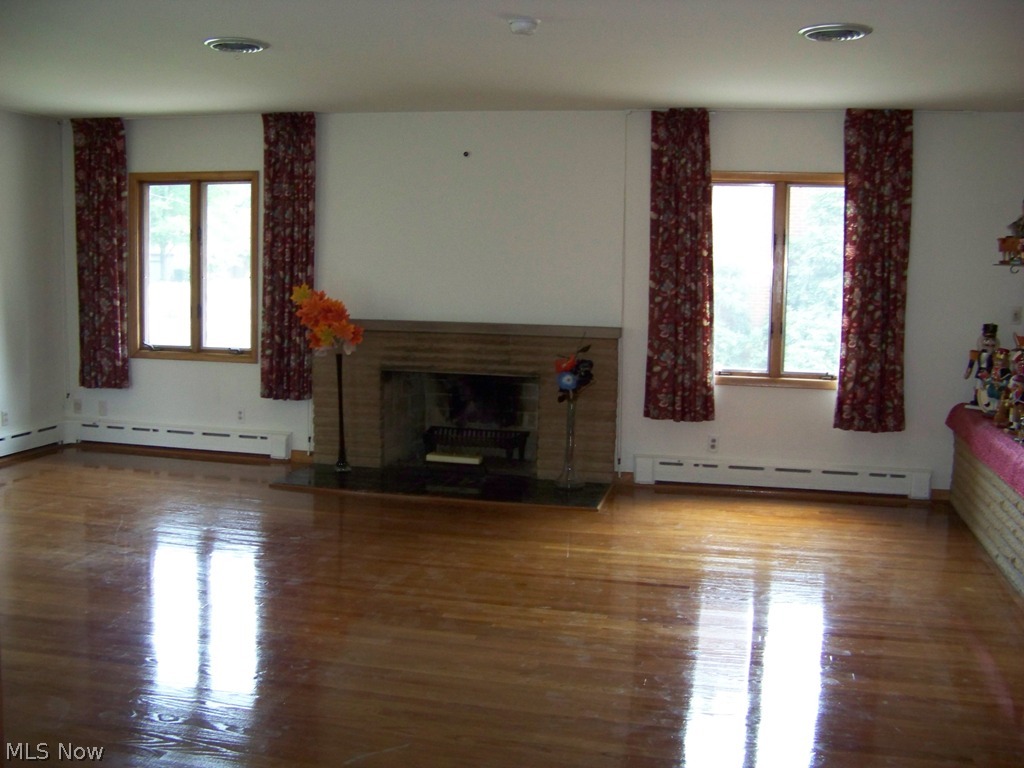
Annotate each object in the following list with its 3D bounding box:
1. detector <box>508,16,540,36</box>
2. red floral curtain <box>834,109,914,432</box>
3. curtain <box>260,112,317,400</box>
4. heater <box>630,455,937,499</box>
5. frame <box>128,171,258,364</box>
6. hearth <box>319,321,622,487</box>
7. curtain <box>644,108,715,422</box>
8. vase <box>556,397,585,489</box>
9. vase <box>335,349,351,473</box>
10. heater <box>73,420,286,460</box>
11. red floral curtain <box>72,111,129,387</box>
[{"bbox_3d":[0.047,-1.482,4.391,0.138,0.045,0.138,2,6,11],"label":"detector"},{"bbox_3d":[2.270,-0.696,6.635,0.462,1.988,0.110,2,6,11],"label":"red floral curtain"},{"bbox_3d":[-1.557,-0.873,7.399,0.403,1.981,0.110,2,6,11],"label":"curtain"},{"bbox_3d":[1.730,0.595,6.911,1.851,0.200,0.080,2,6,11],"label":"heater"},{"bbox_3d":[-2.269,-0.839,7.640,1.008,1.346,0.100,2,6,11],"label":"frame"},{"bbox_3d":[-0.314,0.080,7.378,2.135,1.016,0.400,2,6,11],"label":"hearth"},{"bbox_3d":[1.101,-0.757,6.868,0.484,1.994,0.110,2,6,11],"label":"curtain"},{"bbox_3d":[0.383,0.364,6.772,0.170,0.572,0.170,2,6,11],"label":"vase"},{"bbox_3d":[-1.127,0.189,7.093,0.120,0.786,0.120,2,6,11],"label":"vase"},{"bbox_3d":[-2.435,0.415,7.744,1.715,0.200,0.080,2,6,11],"label":"heater"},{"bbox_3d":[-2.961,-0.931,7.680,0.415,1.926,0.110,2,6,11],"label":"red floral curtain"}]

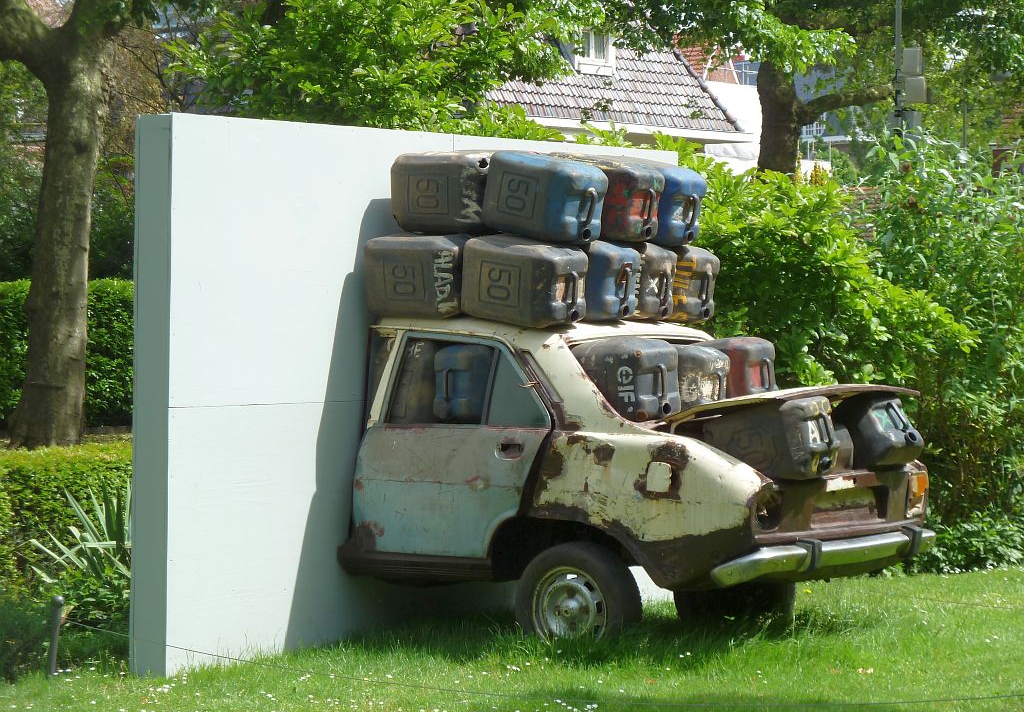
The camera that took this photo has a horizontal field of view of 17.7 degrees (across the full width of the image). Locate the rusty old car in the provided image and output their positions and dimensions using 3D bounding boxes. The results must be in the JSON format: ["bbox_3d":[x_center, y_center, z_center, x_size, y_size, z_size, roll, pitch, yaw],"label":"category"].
[{"bbox_3d":[0.603,0.612,15.240,2.260,1.530,1.690,1,1,35],"label":"rusty old car"}]

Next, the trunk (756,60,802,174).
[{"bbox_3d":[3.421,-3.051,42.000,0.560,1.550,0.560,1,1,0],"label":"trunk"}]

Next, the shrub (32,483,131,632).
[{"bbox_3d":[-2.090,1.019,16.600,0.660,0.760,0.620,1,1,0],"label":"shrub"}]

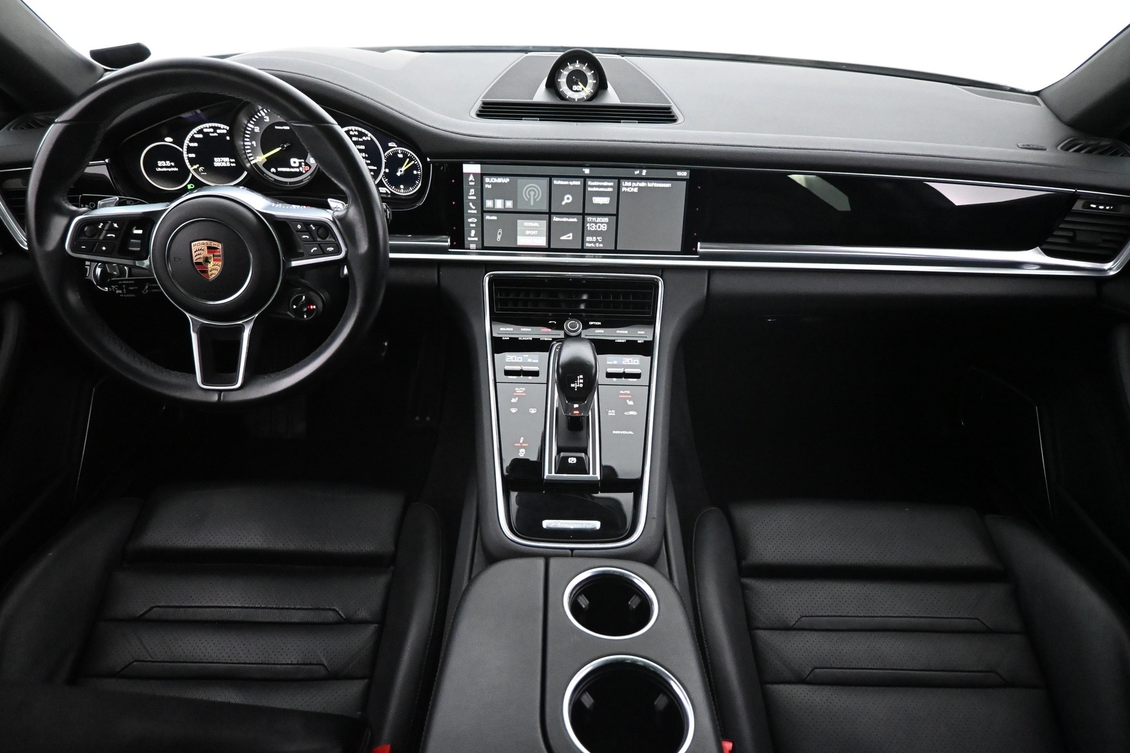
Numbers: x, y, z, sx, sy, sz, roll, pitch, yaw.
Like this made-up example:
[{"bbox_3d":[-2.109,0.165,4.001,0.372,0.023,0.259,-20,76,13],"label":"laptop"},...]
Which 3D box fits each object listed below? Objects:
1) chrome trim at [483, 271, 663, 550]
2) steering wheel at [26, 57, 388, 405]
[{"bbox_3d":[0.011,0.022,0.892,0.228,0.180,0.370,1,34,-2],"label":"chrome trim"},{"bbox_3d":[-0.383,-0.153,0.838,0.375,0.375,0.088,-1,18,-6],"label":"steering wheel"}]

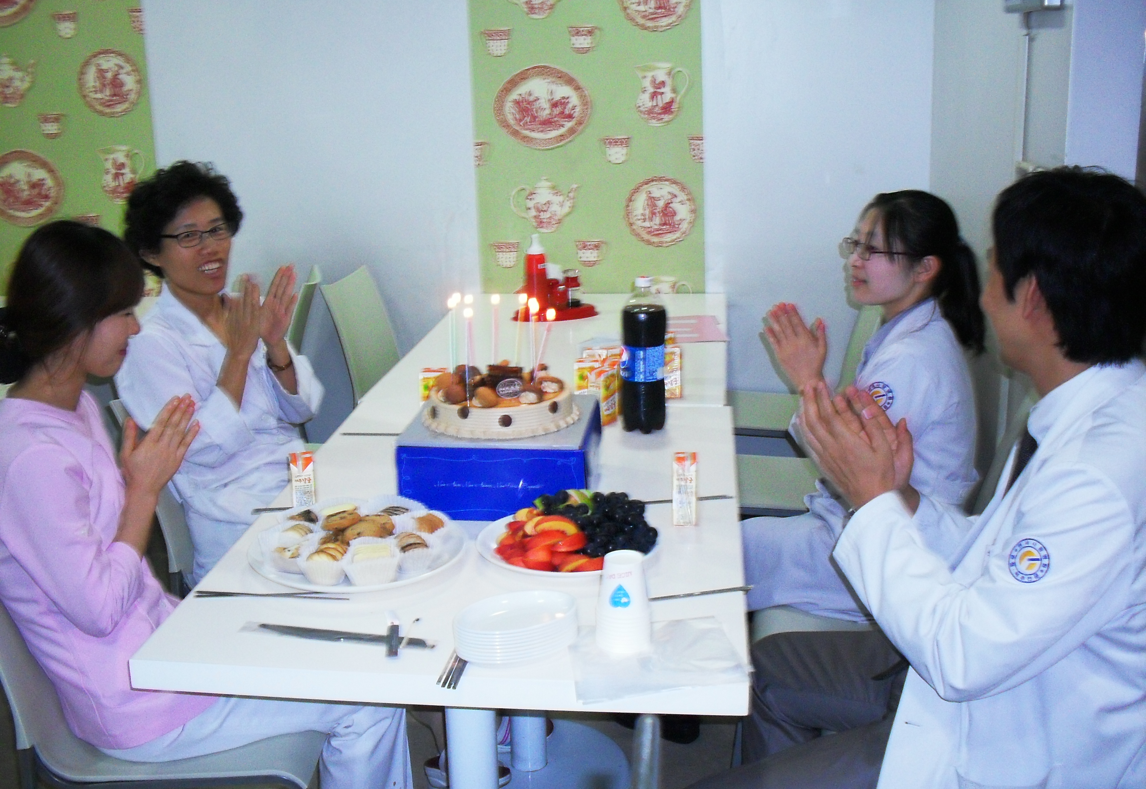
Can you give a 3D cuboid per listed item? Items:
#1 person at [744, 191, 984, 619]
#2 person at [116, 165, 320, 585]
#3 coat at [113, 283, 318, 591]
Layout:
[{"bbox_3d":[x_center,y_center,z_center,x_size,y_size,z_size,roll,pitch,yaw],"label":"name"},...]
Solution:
[{"bbox_3d":[0.448,0.209,2.481,0.720,1.220,0.470,-1,17,3],"label":"person"},{"bbox_3d":[-0.518,0.176,2.571,0.730,1.280,0.510,7,18,25],"label":"person"},{"bbox_3d":[-0.699,0.066,2.569,0.420,0.620,0.470,8,19,29],"label":"coat"}]

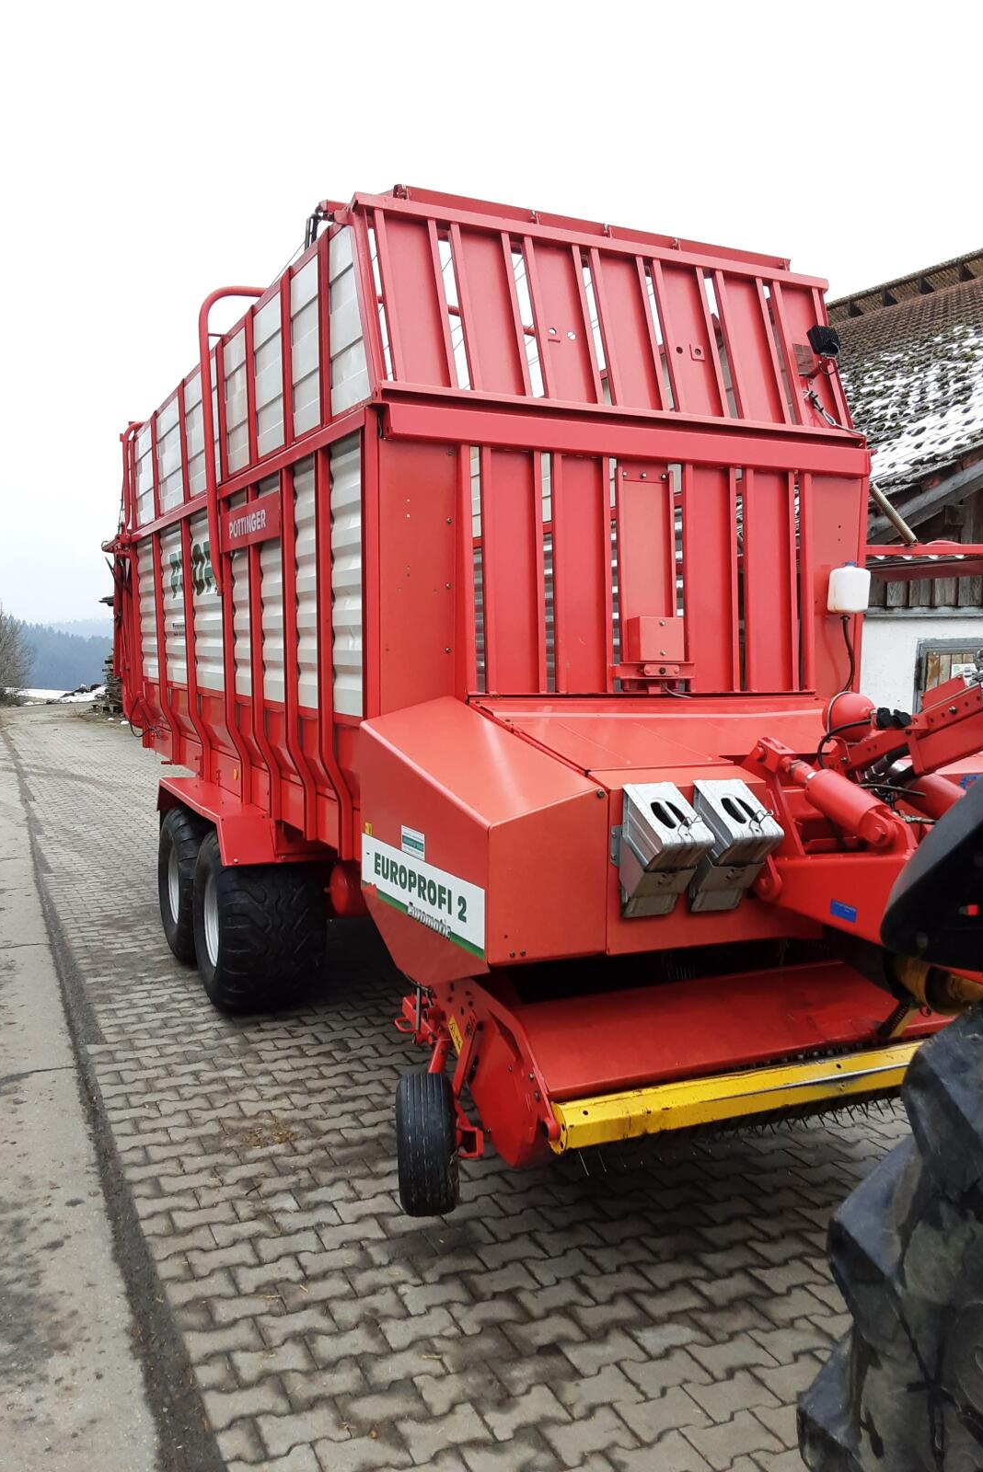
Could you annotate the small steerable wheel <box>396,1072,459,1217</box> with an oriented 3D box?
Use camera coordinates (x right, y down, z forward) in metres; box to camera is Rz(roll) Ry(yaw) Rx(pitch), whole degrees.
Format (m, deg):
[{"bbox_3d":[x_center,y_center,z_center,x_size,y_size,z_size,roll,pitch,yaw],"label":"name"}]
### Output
[{"bbox_3d":[-0.193,1.243,3.500,0.170,0.415,0.415,0,5,-6],"label":"small steerable wheel"}]

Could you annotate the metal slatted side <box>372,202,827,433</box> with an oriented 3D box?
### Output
[{"bbox_3d":[0.519,-1.514,4.328,2.100,0.740,0.120,-1,-11,-25],"label":"metal slatted side"}]

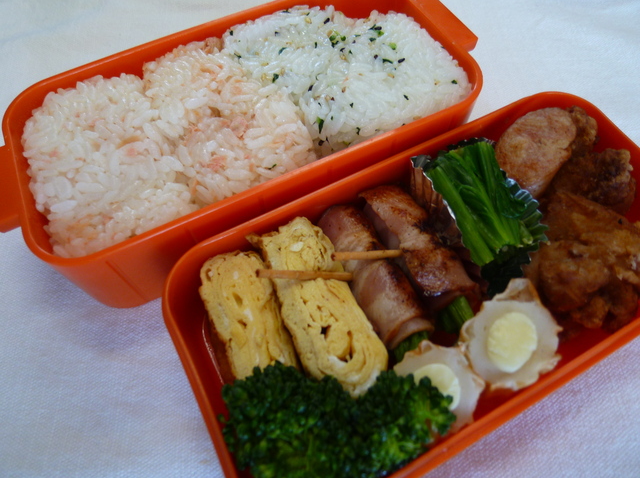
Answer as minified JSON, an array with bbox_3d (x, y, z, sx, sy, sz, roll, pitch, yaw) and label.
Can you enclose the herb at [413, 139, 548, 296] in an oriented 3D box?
[{"bbox_3d":[0.064,-0.009,0.184,0.035,0.032,0.052,-19,63,-9],"label":"herb"}]

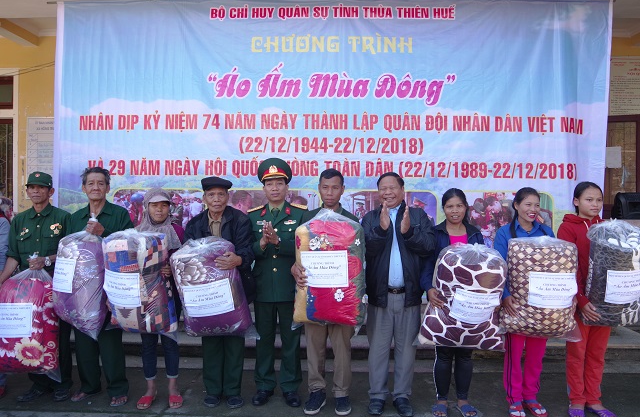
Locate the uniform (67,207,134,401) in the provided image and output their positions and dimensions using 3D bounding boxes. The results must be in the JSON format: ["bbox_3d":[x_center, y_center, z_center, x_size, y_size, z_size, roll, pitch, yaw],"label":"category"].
[{"bbox_3d":[-1.525,0.632,3.330,0.470,1.375,0.330,0,0,-2],"label":"uniform"}]

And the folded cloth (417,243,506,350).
[{"bbox_3d":[0.904,0.564,3.020,0.480,0.620,0.300,7,0,0],"label":"folded cloth"}]

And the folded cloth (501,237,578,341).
[{"bbox_3d":[1.355,0.485,2.990,0.440,0.610,0.270,2,0,13],"label":"folded cloth"}]

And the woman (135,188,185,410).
[{"bbox_3d":[-1.108,0.607,3.270,0.430,1.487,0.430,0,0,-3],"label":"woman"}]

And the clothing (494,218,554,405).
[{"bbox_3d":[1.370,0.690,3.210,0.420,1.240,0.350,0,1,7],"label":"clothing"}]

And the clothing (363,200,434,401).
[{"bbox_3d":[0.533,0.627,3.260,0.490,1.365,0.400,0,1,6],"label":"clothing"}]

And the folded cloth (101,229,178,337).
[{"bbox_3d":[-1.190,0.485,3.160,0.410,0.630,0.280,-7,0,-3],"label":"folded cloth"}]

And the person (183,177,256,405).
[{"bbox_3d":[-0.690,0.564,3.260,0.500,1.550,0.450,0,0,-3],"label":"person"}]

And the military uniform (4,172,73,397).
[{"bbox_3d":[-1.980,0.540,3.360,0.510,1.584,0.430,0,0,-3],"label":"military uniform"}]

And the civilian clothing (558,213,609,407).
[{"bbox_3d":[1.790,0.680,3.220,0.420,1.290,0.340,0,1,0],"label":"civilian clothing"}]

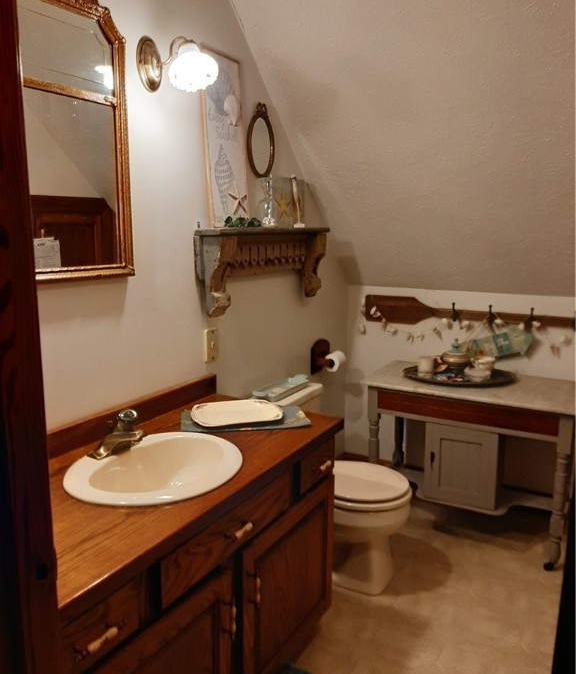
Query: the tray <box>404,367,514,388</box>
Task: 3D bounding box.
[{"bbox_3d":[0.792,0.181,2.692,0.485,0.035,0.375,2,11,13],"label":"tray"}]

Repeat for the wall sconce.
[{"bbox_3d":[-0.319,-0.802,1.691,0.250,0.180,0.142,6,12,30],"label":"wall sconce"}]

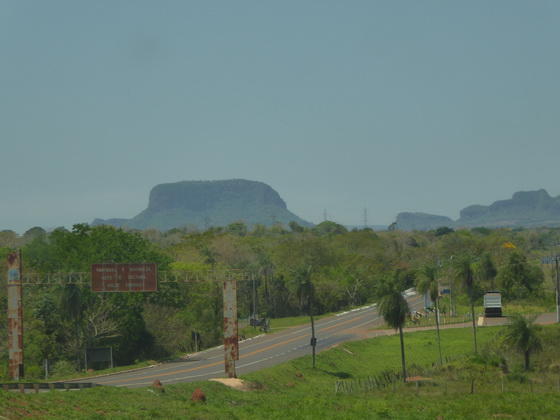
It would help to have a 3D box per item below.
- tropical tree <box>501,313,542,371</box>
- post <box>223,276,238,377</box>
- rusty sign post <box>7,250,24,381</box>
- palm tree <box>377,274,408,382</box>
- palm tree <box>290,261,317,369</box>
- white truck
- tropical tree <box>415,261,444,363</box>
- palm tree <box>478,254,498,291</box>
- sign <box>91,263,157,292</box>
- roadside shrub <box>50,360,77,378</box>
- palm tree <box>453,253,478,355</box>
[{"bbox_3d":[22.191,12.083,275.000,3.850,5.300,3.700,-1,0,-1],"label":"tropical tree"},{"bbox_3d":[-4.394,10.616,267.000,1.170,8.800,0.600,-1,0,-1],"label":"post"},{"bbox_3d":[-23.597,9.434,267.000,1.250,11.600,0.600,-1,0,-1],"label":"rusty sign post"},{"bbox_3d":[9.698,10.043,258.000,2.700,9.650,2.600,-1,0,-1],"label":"palm tree"},{"bbox_3d":[2.261,10.152,288.000,2.500,9.800,2.400,-1,0,-1],"label":"palm tree"},{"bbox_3d":[31.674,13.960,444.000,2.550,3.750,8.000,-1,0,4],"label":"white truck"},{"bbox_3d":[14.436,10.019,289.000,2.500,9.900,2.400,-1,0,-1],"label":"tropical tree"},{"bbox_3d":[32.783,11.464,470.000,3.050,9.600,3.000,-1,0,-1],"label":"palm tree"},{"bbox_3d":[-13.917,6.044,267.000,5.800,2.500,0.200,-1,0,-1],"label":"sign"},{"bbox_3d":[-19.821,14.603,274.000,2.400,1.650,2.100,-1,0,-1],"label":"roadside shrub"},{"bbox_3d":[19.256,9.679,309.000,2.500,10.500,2.500,-1,0,-1],"label":"palm tree"}]

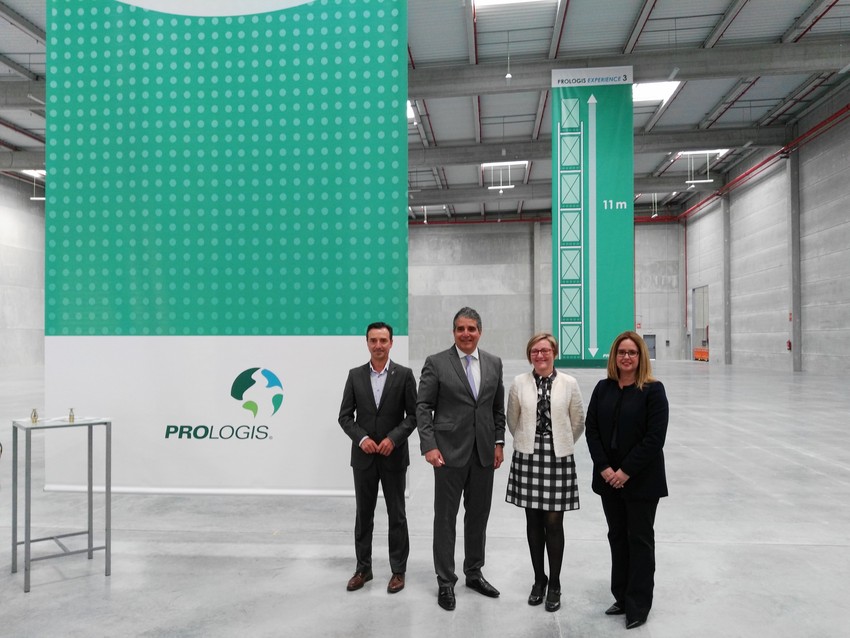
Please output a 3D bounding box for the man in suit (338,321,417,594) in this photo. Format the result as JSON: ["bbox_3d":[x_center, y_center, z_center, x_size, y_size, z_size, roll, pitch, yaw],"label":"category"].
[{"bbox_3d":[-0.312,0.892,4.587,0.530,1.740,0.360,0,-2,8],"label":"man in suit"}]

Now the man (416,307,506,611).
[{"bbox_3d":[0.227,0.837,4.378,0.560,1.832,0.400,0,-2,-20],"label":"man"}]

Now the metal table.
[{"bbox_3d":[-2.529,1.245,4.795,0.525,1.065,0.515,1,-2,-39],"label":"metal table"}]

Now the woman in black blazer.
[{"bbox_3d":[1.192,0.908,4.065,0.490,1.664,0.380,-1,-2,22],"label":"woman in black blazer"}]

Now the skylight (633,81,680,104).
[{"bbox_3d":[9.800,-10.200,30.850,2.600,0.200,2.900,0,-2,6],"label":"skylight"}]

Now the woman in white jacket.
[{"bbox_3d":[0.751,0.921,4.295,0.490,1.656,0.360,-1,-2,13],"label":"woman in white jacket"}]

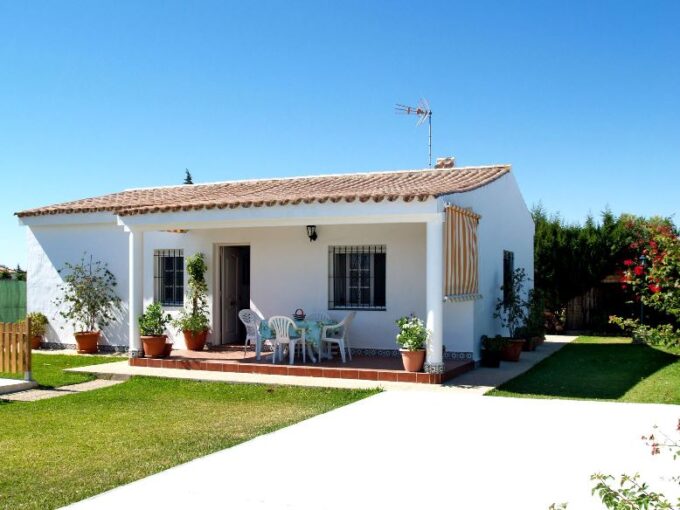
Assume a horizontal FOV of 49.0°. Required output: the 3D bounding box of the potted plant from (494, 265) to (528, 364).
[{"bbox_3d":[3.266,1.111,14.255,0.650,1.820,0.650,-1,-2,24],"label":"potted plant"}]

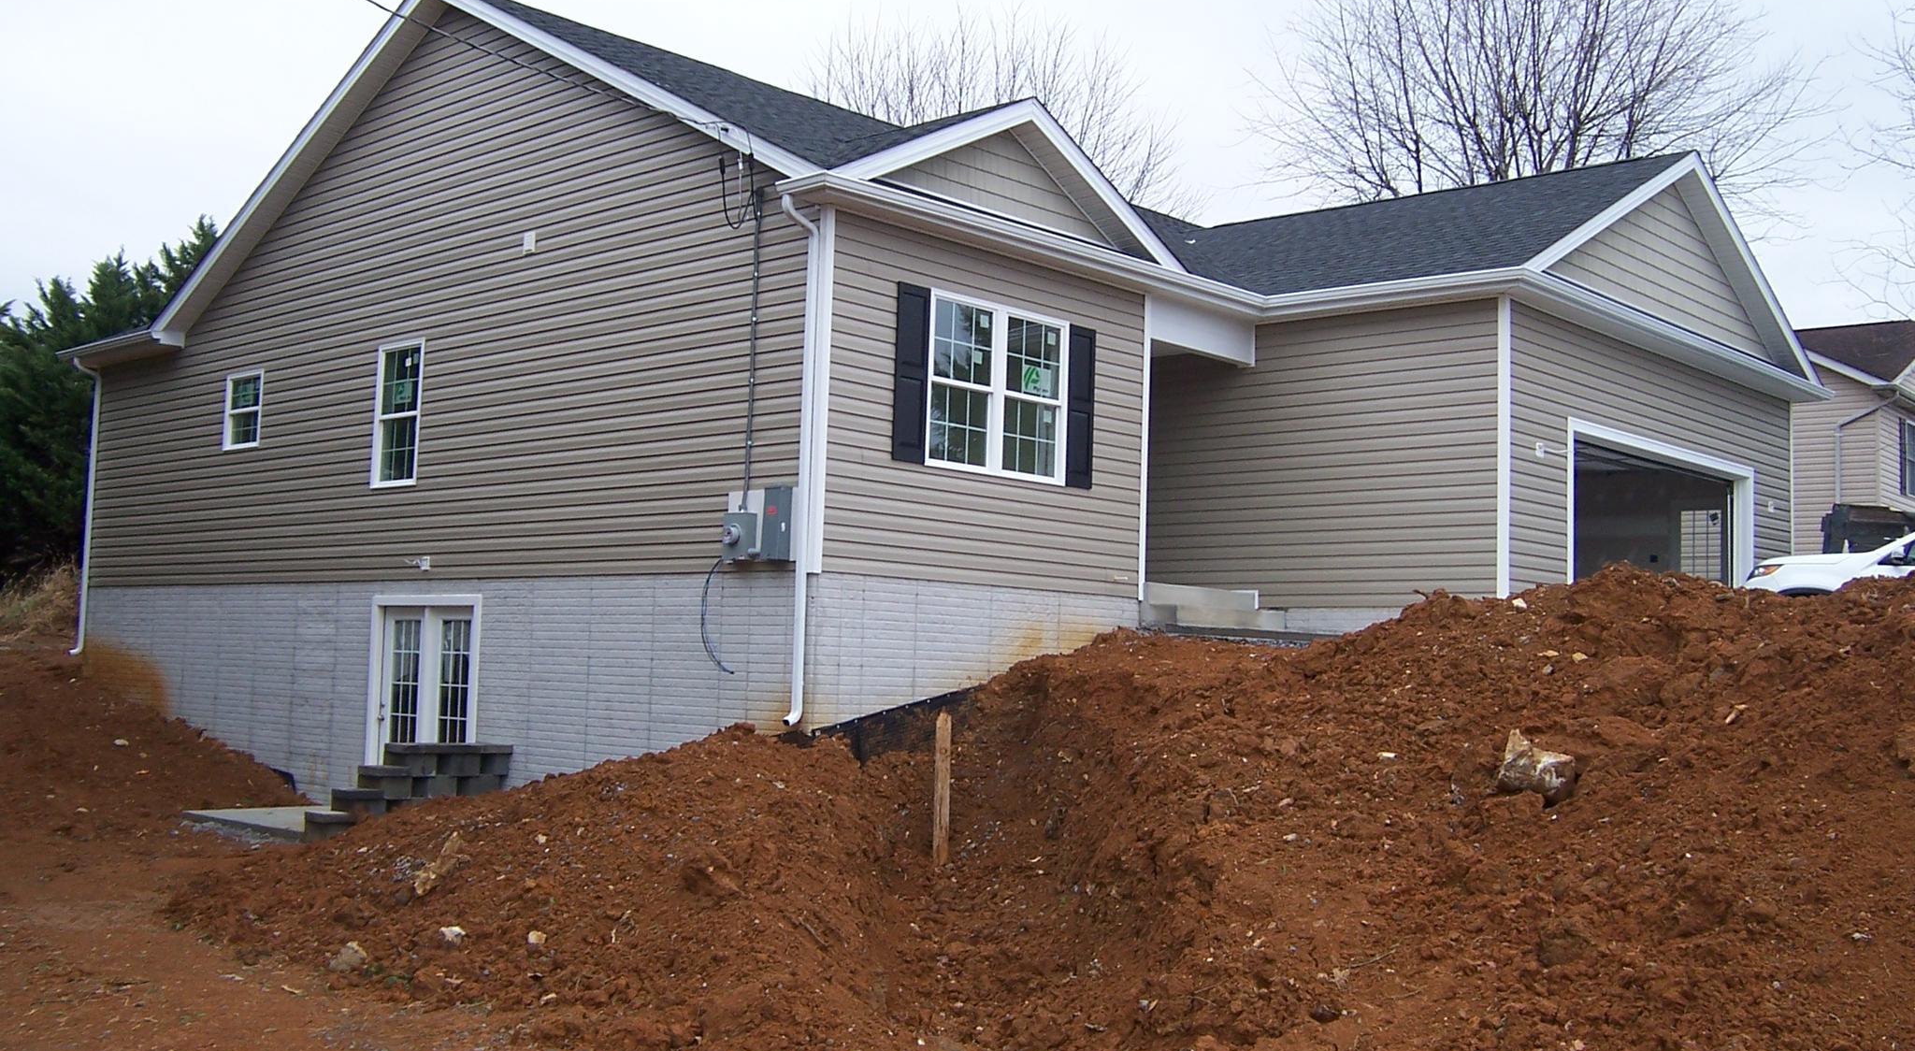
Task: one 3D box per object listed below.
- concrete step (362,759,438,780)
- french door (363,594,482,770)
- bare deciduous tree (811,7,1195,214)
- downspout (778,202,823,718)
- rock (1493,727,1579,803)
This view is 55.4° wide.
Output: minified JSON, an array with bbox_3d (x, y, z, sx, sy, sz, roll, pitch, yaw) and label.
[{"bbox_3d":[-5.125,2.219,16.488,0.320,0.170,0.700,-3,-6,43],"label":"concrete step"},{"bbox_3d":[-5.427,1.776,18.455,2.060,2.140,0.140,-3,-6,43],"label":"french door"},{"bbox_3d":[0.899,-4.976,46.555,9.541,16.945,9.541,2,-5,1],"label":"bare deciduous tree"},{"bbox_3d":[-1.345,-0.531,14.603,0.090,4.239,0.400,-3,-6,43],"label":"downspout"},{"bbox_3d":[2.360,0.980,7.452,0.320,0.290,0.250,0,-5,18],"label":"rock"}]

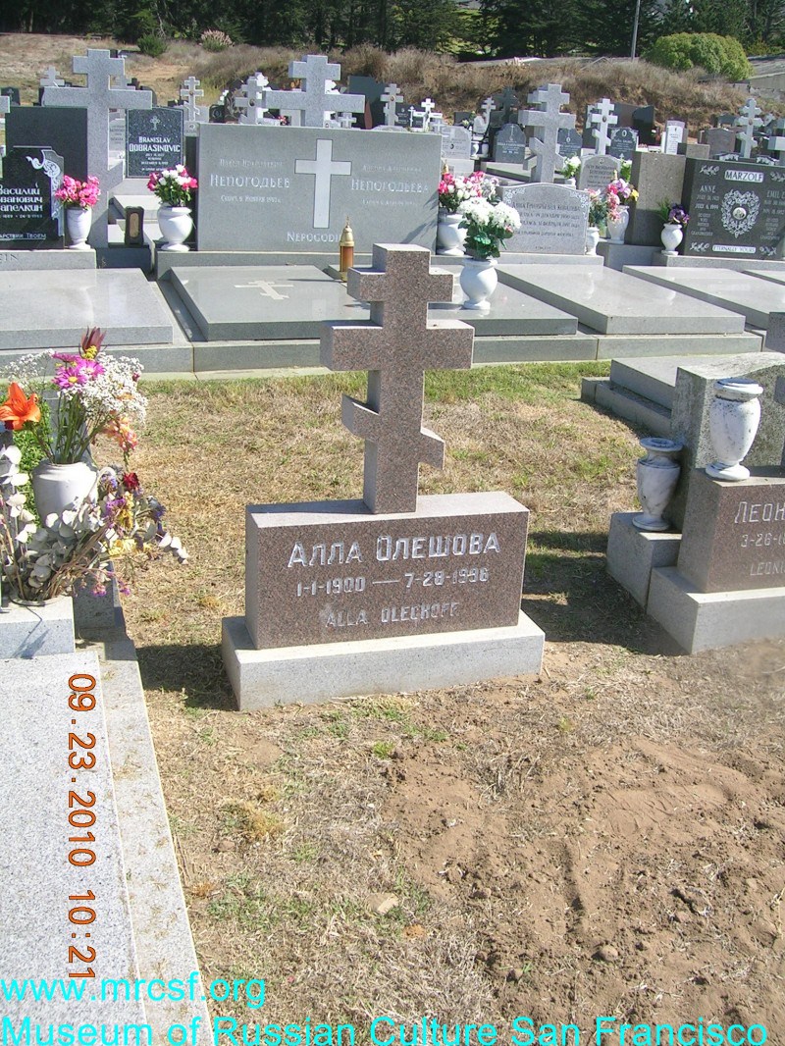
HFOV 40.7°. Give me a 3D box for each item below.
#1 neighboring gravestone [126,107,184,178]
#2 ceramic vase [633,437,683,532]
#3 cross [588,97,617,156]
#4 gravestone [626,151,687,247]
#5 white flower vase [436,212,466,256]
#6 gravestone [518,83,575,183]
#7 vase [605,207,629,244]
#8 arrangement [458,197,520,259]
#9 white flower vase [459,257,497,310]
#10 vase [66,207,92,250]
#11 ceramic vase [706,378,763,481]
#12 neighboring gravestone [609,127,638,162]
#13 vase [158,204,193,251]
[{"bbox_3d":[-2.816,-4.499,12.548,0.636,0.776,0.160,-4,23,-17],"label":"neighboring gravestone"},{"bbox_3d":[0.861,-0.124,3.442,0.139,0.272,0.139,-4,23,-18],"label":"ceramic vase"},{"bbox_3d":[2.760,-5.221,13.961,0.379,0.694,0.130,-4,23,-17],"label":"cross"},{"bbox_3d":[2.150,-2.651,8.680,0.402,0.721,0.172,-4,23,-17],"label":"gravestone"},{"bbox_3d":[0.453,-2.122,7.783,0.225,0.265,0.225,-4,23,-17],"label":"white flower vase"},{"bbox_3d":[1.974,-4.879,13.631,0.750,1.420,0.200,-7,21,-25],"label":"gravestone"},{"bbox_3d":[2.093,-2.761,9.817,0.200,0.345,0.200,-4,23,-17],"label":"vase"},{"bbox_3d":[0.642,-1.957,7.022,0.400,0.400,0.360,-4,23,-17],"label":"arrangement"},{"bbox_3d":[0.511,-1.415,6.242,0.215,0.285,0.215,3,19,-1],"label":"white flower vase"},{"bbox_3d":[-2.131,-2.003,7.188,0.174,0.252,0.174,-4,23,-17],"label":"vase"},{"bbox_3d":[0.997,-0.271,3.072,0.147,0.260,0.147,-4,23,-17],"label":"ceramic vase"},{"bbox_3d":[4.441,-7.259,20.403,0.568,0.673,0.150,-4,23,-17],"label":"neighboring gravestone"},{"bbox_3d":[-1.496,-2.026,7.277,0.241,0.272,0.241,-4,23,-17],"label":"vase"}]

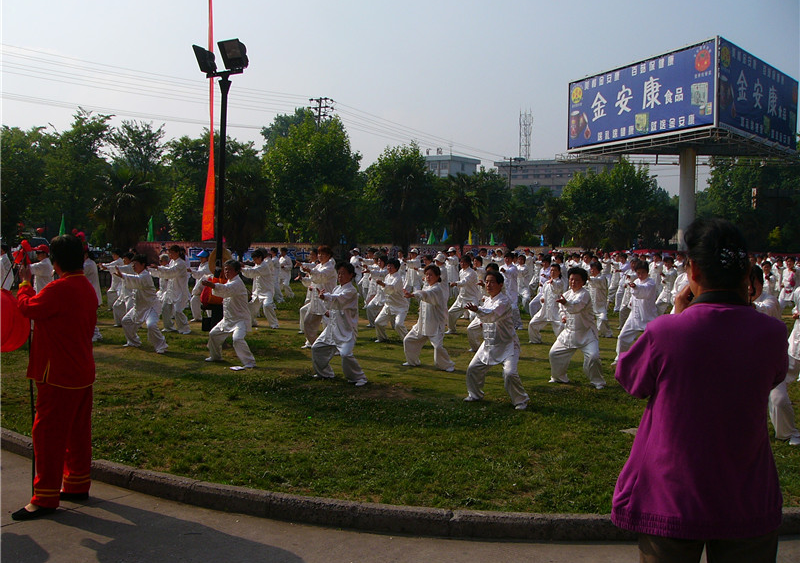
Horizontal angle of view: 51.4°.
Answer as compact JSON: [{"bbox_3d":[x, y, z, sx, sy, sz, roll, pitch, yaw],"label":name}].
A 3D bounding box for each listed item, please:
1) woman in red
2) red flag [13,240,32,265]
[{"bbox_3d":[-2.045,0.542,4.921,0.560,1.639,0.520,2,3,13],"label":"woman in red"},{"bbox_3d":[-2.293,-0.176,5.050,0.130,0.146,0.080,1,2,0],"label":"red flag"}]

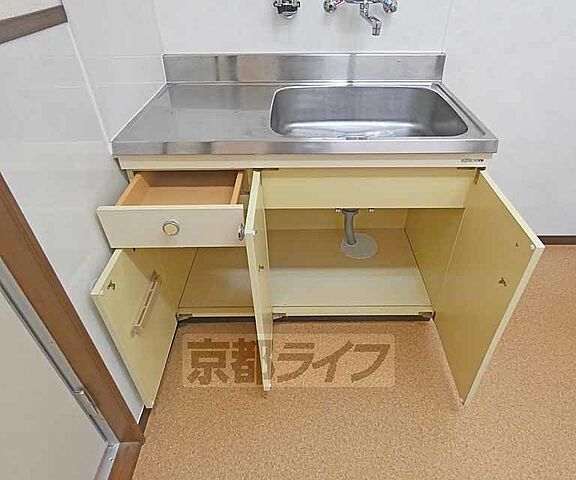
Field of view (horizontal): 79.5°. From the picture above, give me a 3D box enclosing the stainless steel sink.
[{"bbox_3d":[0.232,-0.363,1.161,0.577,0.156,0.447,0,40,2],"label":"stainless steel sink"}]

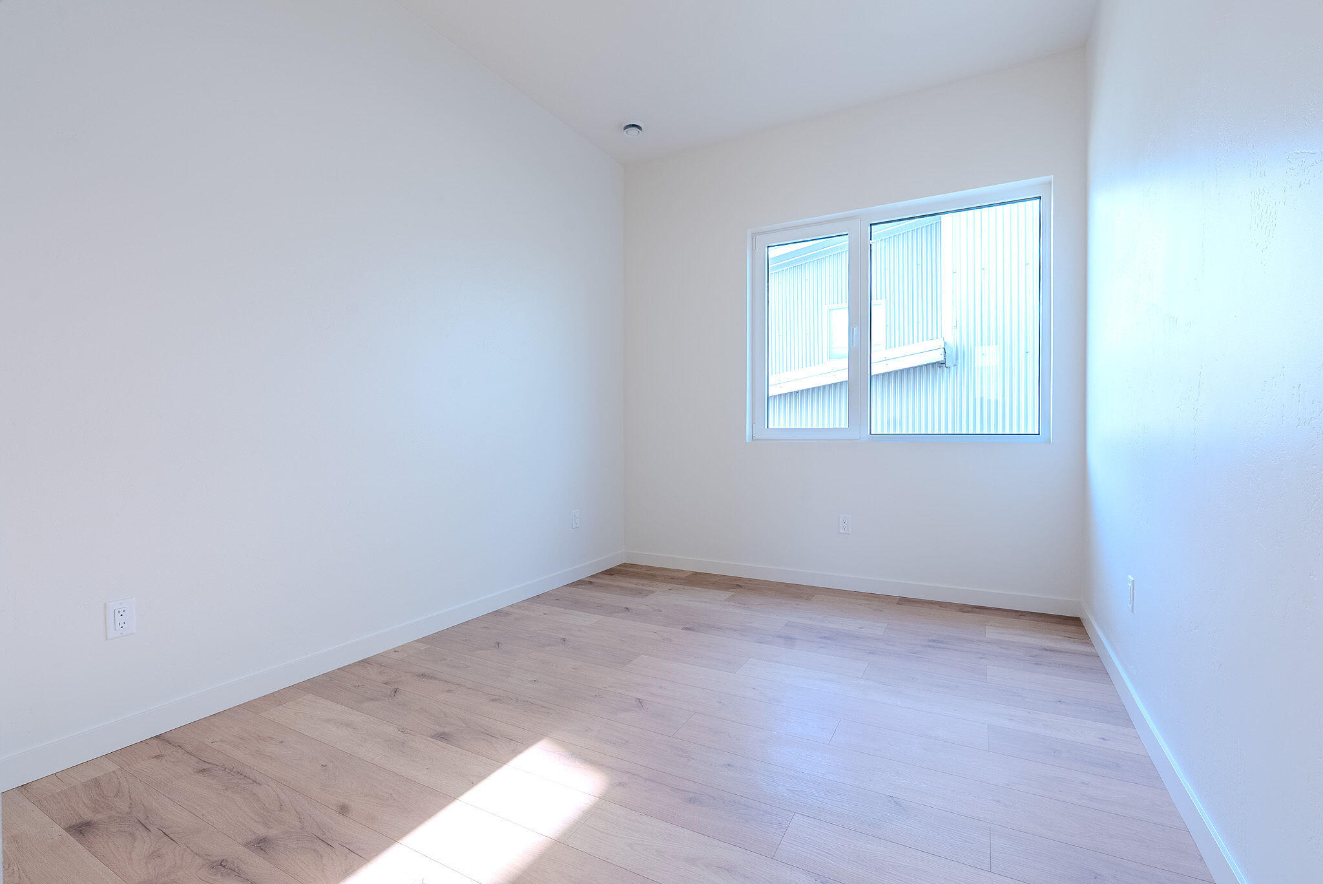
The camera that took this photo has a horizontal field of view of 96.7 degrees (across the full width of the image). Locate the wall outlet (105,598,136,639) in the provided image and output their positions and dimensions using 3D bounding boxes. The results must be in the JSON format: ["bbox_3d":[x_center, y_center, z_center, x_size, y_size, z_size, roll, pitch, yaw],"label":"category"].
[{"bbox_3d":[-1.737,0.567,1.891,0.010,0.117,0.073,0,1,29],"label":"wall outlet"}]

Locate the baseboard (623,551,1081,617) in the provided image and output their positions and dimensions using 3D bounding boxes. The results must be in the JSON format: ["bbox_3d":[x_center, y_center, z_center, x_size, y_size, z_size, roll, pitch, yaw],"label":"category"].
[{"bbox_3d":[0.984,0.891,3.853,2.889,0.093,0.013,0,1,29],"label":"baseboard"}]

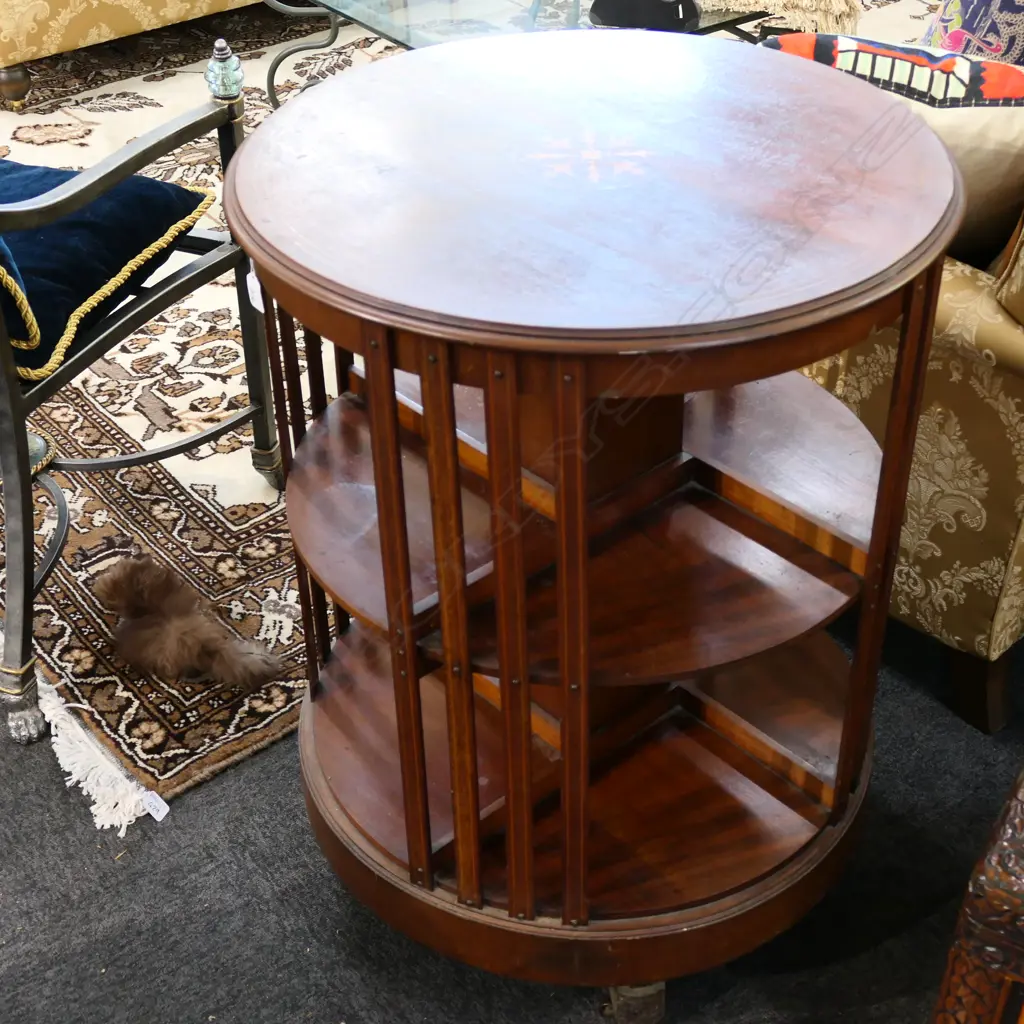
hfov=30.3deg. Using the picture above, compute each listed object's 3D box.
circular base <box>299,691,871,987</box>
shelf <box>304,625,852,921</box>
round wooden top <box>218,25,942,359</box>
[{"bbox_3d":[0.084,0.259,2.125,0.630,0.080,0.630,-1,35,1],"label":"circular base"},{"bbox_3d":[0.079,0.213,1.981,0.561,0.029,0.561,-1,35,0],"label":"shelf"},{"bbox_3d":[0.069,-0.298,1.629,0.634,0.021,0.634,-1,35,0],"label":"round wooden top"}]

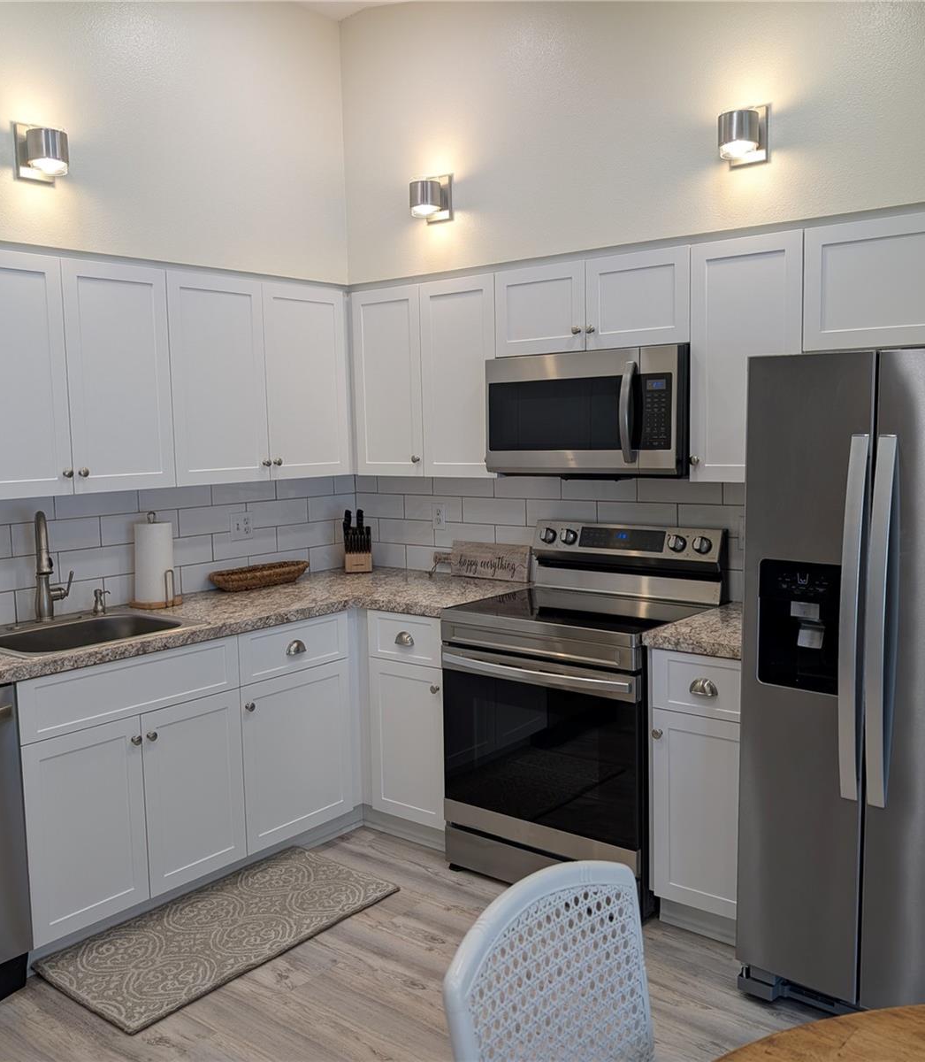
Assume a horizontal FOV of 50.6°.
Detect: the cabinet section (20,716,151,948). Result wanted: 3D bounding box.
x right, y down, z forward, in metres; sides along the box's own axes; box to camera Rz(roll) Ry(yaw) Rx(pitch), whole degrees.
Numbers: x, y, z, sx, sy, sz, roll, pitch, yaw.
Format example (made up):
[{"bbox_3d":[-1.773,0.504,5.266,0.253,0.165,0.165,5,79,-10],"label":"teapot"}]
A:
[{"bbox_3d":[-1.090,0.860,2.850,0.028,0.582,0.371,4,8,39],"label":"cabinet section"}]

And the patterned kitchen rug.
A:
[{"bbox_3d":[-0.728,1.233,3.068,0.525,0.014,1.010,4,8,39],"label":"patterned kitchen rug"}]

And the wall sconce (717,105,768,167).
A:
[{"bbox_3d":[0.807,-1.157,2.837,0.127,0.166,0.135,4,8,39],"label":"wall sconce"}]

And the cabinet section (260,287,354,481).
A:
[{"bbox_3d":[-0.728,-0.582,3.936,0.325,0.731,0.421,4,8,39],"label":"cabinet section"}]

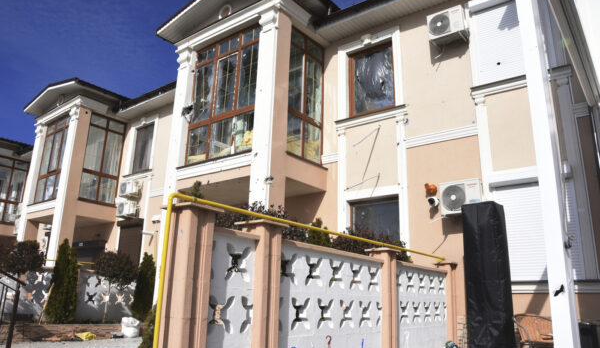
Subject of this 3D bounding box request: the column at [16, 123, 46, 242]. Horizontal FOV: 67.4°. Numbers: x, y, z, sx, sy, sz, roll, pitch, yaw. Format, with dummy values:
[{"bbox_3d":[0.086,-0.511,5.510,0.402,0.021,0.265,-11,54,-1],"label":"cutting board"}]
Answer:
[{"bbox_3d":[-8.839,1.315,14.803,0.545,6.010,0.444,-10,-19,36],"label":"column"}]

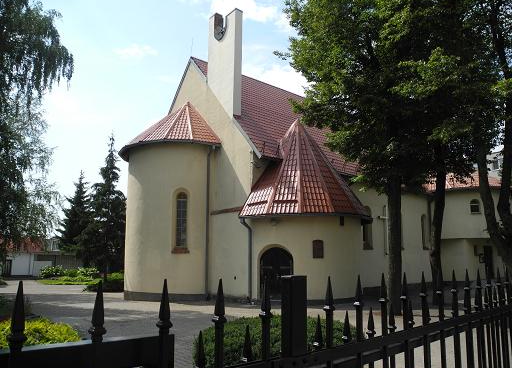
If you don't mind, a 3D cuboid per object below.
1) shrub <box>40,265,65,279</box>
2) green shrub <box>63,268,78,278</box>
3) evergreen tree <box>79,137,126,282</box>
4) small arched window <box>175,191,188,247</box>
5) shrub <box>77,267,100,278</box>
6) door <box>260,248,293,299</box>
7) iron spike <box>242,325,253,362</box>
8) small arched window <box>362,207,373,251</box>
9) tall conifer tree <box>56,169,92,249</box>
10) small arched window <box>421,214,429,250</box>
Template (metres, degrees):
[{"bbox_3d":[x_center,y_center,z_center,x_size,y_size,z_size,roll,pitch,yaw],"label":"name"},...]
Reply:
[{"bbox_3d":[-16.757,7.188,33.932,2.176,1.163,1.890,0,-9,0],"label":"shrub"},{"bbox_3d":[-15.189,7.328,33.909,1.339,0.881,1.365,0,-9,0],"label":"green shrub"},{"bbox_3d":[-11.305,1.635,31.657,4.515,11.209,4.515,0,-9,0],"label":"evergreen tree"},{"bbox_3d":[-3.095,1.504,17.205,0.609,2.325,0.210,1,-9,-6],"label":"small arched window"},{"bbox_3d":[-13.593,7.139,33.408,1.813,1.027,1.575,0,-9,0],"label":"shrub"},{"bbox_3d":[0.824,3.608,16.645,1.522,2.006,0.158,-4,-10,24],"label":"door"},{"bbox_3d":[-0.034,0.639,1.660,0.043,0.152,0.043,9,-13,-43],"label":"iron spike"},{"bbox_3d":[6.195,2.473,23.112,0.945,2.445,0.263,9,-13,-43],"label":"small arched window"},{"bbox_3d":[-16.249,3.511,38.798,4.725,9.735,4.725,0,-9,0],"label":"tall conifer tree"},{"bbox_3d":[11.453,3.269,27.981,0.997,2.419,0.263,9,-13,-43],"label":"small arched window"}]

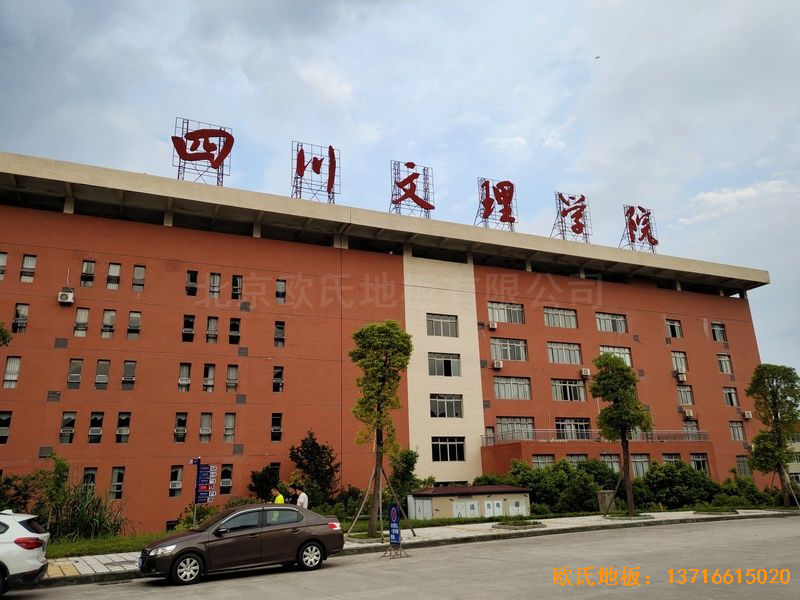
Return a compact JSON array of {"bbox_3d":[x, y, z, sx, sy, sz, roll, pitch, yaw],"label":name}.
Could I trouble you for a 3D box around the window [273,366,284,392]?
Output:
[{"bbox_3d":[-8.740,5.724,43.323,0.722,1.879,0.150,5,-18,-22],"label":"window"}]

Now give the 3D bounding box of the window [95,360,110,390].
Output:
[{"bbox_3d":[-19.263,4.861,38.984,0.735,1.909,0.150,5,-18,-22],"label":"window"}]

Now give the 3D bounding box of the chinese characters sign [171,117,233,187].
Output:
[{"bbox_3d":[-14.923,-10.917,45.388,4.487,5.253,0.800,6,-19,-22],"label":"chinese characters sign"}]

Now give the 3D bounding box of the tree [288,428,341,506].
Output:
[{"bbox_3d":[-4.250,8.600,29.800,2.550,4.300,2.500,5,-18,-22],"label":"tree"}]

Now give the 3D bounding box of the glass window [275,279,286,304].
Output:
[{"bbox_3d":[-9.724,-0.654,49.103,0.777,2.051,0.200,5,-18,-22],"label":"glass window"}]

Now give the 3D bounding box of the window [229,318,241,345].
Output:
[{"bbox_3d":[-11.563,2.243,42.175,0.729,1.844,0.150,5,-19,-23],"label":"window"}]

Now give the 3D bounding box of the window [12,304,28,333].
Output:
[{"bbox_3d":[-24.324,1.202,38.577,0.707,1.955,0.150,6,-19,-22],"label":"window"}]

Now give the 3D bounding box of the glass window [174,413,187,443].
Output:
[{"bbox_3d":[-14.712,8.585,40.446,0.699,1.965,0.150,6,-19,-22],"label":"glass window"}]

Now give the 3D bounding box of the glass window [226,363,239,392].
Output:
[{"bbox_3d":[-11.714,5.501,42.090,0.708,1.913,0.150,5,-18,-22],"label":"glass window"}]

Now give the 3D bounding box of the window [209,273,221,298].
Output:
[{"bbox_3d":[-14.491,-1.107,47.170,0.770,2.051,0.200,5,-18,-22],"label":"window"}]

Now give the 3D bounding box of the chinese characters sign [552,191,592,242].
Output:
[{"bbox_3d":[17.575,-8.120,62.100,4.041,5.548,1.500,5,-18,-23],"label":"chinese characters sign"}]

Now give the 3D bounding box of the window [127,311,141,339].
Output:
[{"bbox_3d":[-17.518,1.723,39.678,0.738,1.887,0.150,5,-19,-23],"label":"window"}]

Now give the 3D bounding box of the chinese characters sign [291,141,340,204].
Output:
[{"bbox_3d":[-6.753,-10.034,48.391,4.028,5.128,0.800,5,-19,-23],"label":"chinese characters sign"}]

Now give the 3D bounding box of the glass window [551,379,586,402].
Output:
[{"bbox_3d":[15.165,8.100,53.880,3.677,1.974,0.160,5,-18,-22],"label":"glass window"}]

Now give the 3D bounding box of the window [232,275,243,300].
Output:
[{"bbox_3d":[-12.923,-0.995,47.817,0.770,2.051,0.200,5,-18,-22],"label":"window"}]

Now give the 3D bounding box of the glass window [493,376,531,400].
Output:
[{"bbox_3d":[10.183,7.989,54.028,3.811,2.027,0.180,5,-18,-23],"label":"glass window"}]

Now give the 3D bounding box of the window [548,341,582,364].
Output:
[{"bbox_3d":[14.551,4.743,53.053,3.534,1.863,0.150,5,-19,-23],"label":"window"}]

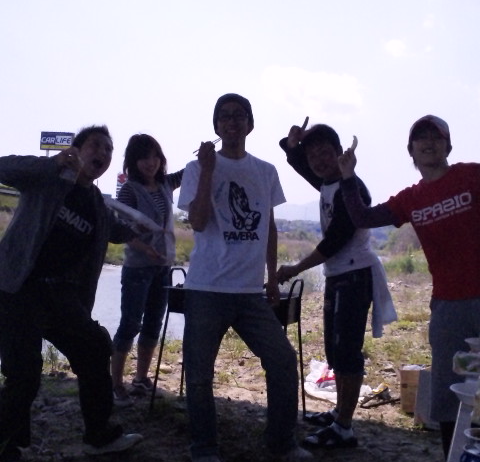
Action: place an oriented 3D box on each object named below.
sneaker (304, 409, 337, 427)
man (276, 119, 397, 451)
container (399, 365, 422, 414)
[{"bbox_3d":[0.498,1.039,3.570,0.285,0.108,0.105,3,0,18],"label":"sneaker"},{"bbox_3d":[0.518,0.258,3.400,0.580,1.670,0.500,3,0,-16],"label":"man"},{"bbox_3d":[1.080,0.984,3.980,0.190,0.270,0.200,3,0,14],"label":"container"}]

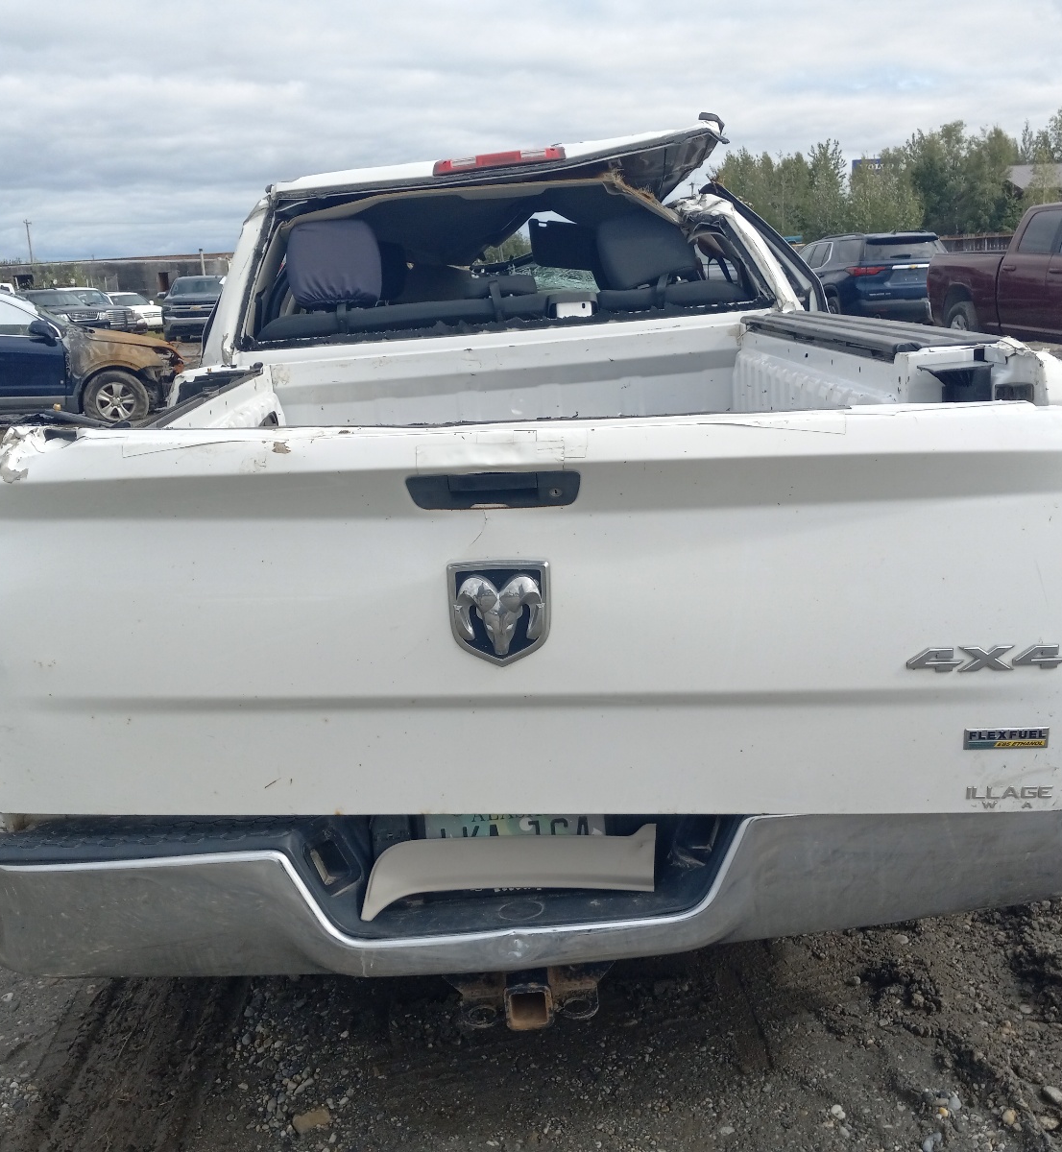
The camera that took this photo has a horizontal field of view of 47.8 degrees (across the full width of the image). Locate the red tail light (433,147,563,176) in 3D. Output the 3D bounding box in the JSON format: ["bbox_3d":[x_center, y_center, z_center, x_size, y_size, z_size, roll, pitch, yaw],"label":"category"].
[{"bbox_3d":[-0.095,-1.237,3.570,0.385,0.050,0.060,-7,14,-1],"label":"red tail light"}]

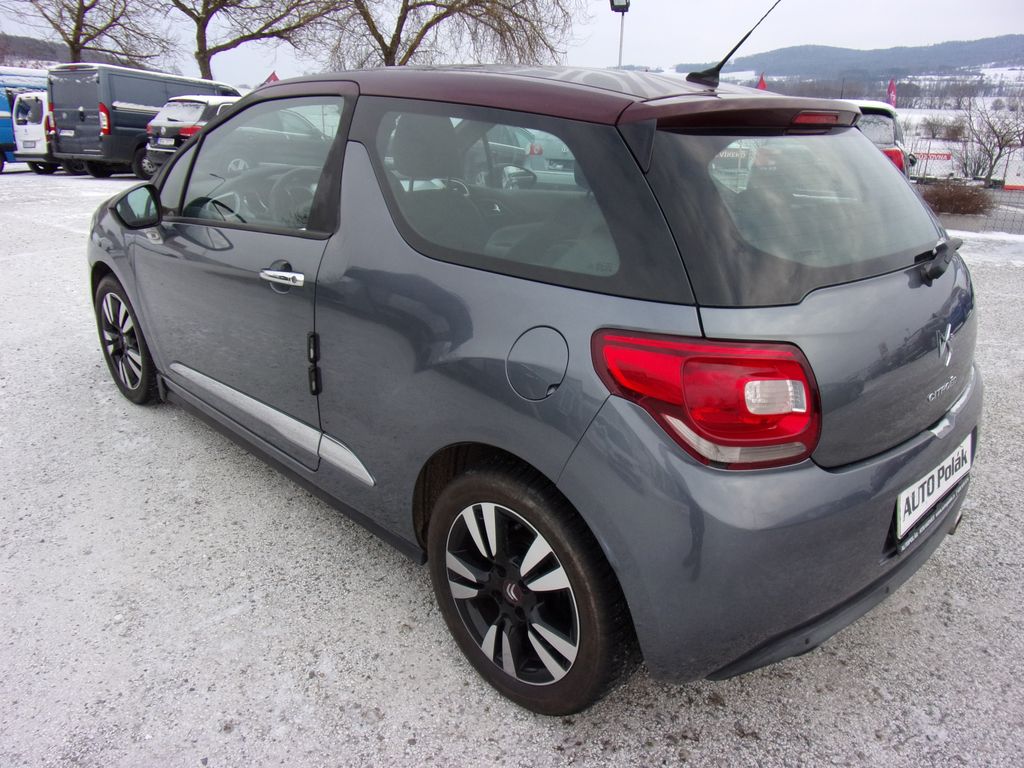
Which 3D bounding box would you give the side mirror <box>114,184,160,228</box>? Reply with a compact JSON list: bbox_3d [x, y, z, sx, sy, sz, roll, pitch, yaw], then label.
[{"bbox_3d":[-1.263,-0.608,2.401,0.130,0.150,0.190,17,26,34],"label":"side mirror"}]

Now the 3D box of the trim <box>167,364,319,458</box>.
[{"bbox_3d":[-0.986,0.036,2.527,1.145,0.088,0.035,18,25,42],"label":"trim"}]

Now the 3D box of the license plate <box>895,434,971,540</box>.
[{"bbox_3d":[1.053,0.242,1.754,0.510,0.109,0.020,-18,19,-41],"label":"license plate"}]

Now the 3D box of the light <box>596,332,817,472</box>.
[{"bbox_3d":[0.386,0.021,1.402,0.360,0.240,0.310,21,27,41],"label":"light"}]

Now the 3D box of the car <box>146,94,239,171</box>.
[{"bbox_3d":[-5.834,-5.613,16.543,1.820,1.520,4.700,14,22,27],"label":"car"}]

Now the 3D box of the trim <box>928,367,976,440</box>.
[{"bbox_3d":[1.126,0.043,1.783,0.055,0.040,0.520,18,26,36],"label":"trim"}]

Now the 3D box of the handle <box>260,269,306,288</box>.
[{"bbox_3d":[-0.626,-0.289,1.930,0.215,0.036,0.045,21,28,40],"label":"handle"}]

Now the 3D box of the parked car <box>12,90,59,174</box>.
[{"bbox_3d":[-10.584,-6.595,18.937,1.810,1.810,4.380,14,22,28],"label":"parked car"}]

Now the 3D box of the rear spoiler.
[{"bbox_3d":[0.662,-0.662,1.859,0.270,0.165,1.140,21,27,41],"label":"rear spoiler"}]

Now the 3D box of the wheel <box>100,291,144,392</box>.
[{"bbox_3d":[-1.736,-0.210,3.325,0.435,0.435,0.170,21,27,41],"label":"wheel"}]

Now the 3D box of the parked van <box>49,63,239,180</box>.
[{"bbox_3d":[-8.016,-6.338,17.309,2.050,2.250,5.200,16,24,31],"label":"parked van"}]

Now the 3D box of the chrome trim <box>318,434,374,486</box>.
[{"bbox_3d":[-0.480,0.214,2.062,0.290,0.080,0.035,21,27,41],"label":"chrome trim"}]

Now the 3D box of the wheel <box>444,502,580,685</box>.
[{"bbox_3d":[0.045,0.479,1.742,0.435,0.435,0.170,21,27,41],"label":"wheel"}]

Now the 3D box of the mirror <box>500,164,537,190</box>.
[{"bbox_3d":[0.024,-1.038,3.635,0.190,0.150,0.130,-14,27,-36],"label":"mirror"}]

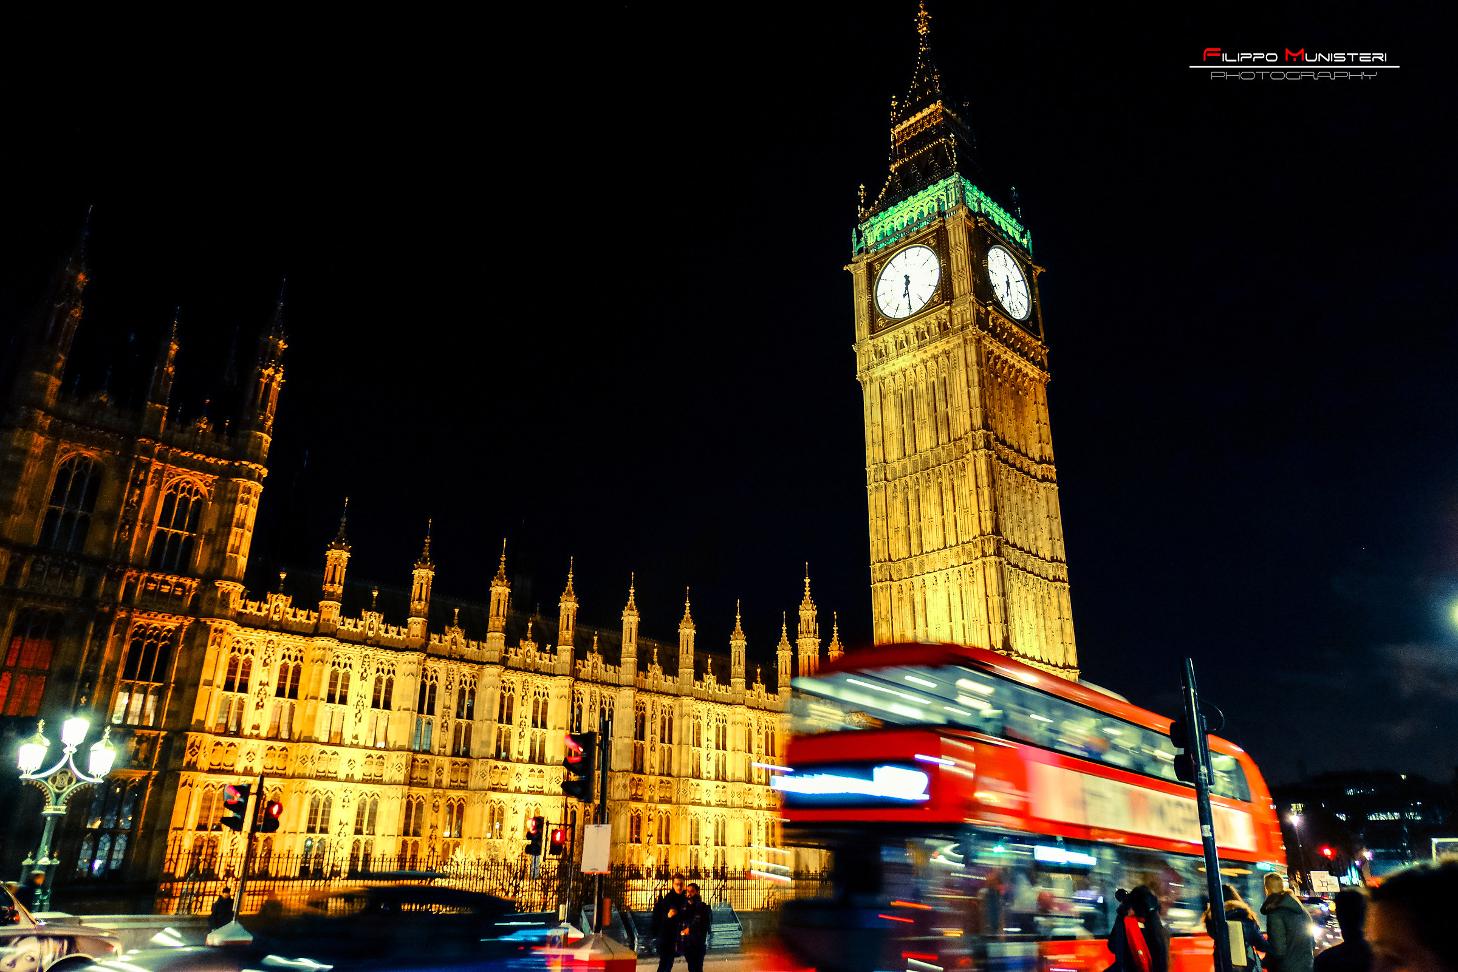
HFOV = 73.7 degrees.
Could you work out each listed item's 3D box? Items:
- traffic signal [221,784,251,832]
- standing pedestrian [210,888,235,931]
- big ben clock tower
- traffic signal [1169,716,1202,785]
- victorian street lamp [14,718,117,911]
[{"bbox_3d":[-9.637,6.289,19.000,0.340,0.890,0.310,19,-28,-39],"label":"traffic signal"},{"bbox_3d":[-11.413,9.893,21.686,0.500,1.720,0.340,11,-23,-23],"label":"standing pedestrian"},{"bbox_3d":[21.381,-10.968,92.817,13.600,96.300,13.600,21,-30,-40],"label":"big ben clock tower"},{"bbox_3d":[4.087,2.342,8.600,0.280,0.580,0.230,19,-28,-39],"label":"traffic signal"},{"bbox_3d":[-13.475,6.266,19.443,1.580,4.150,0.580,19,-28,-39],"label":"victorian street lamp"}]

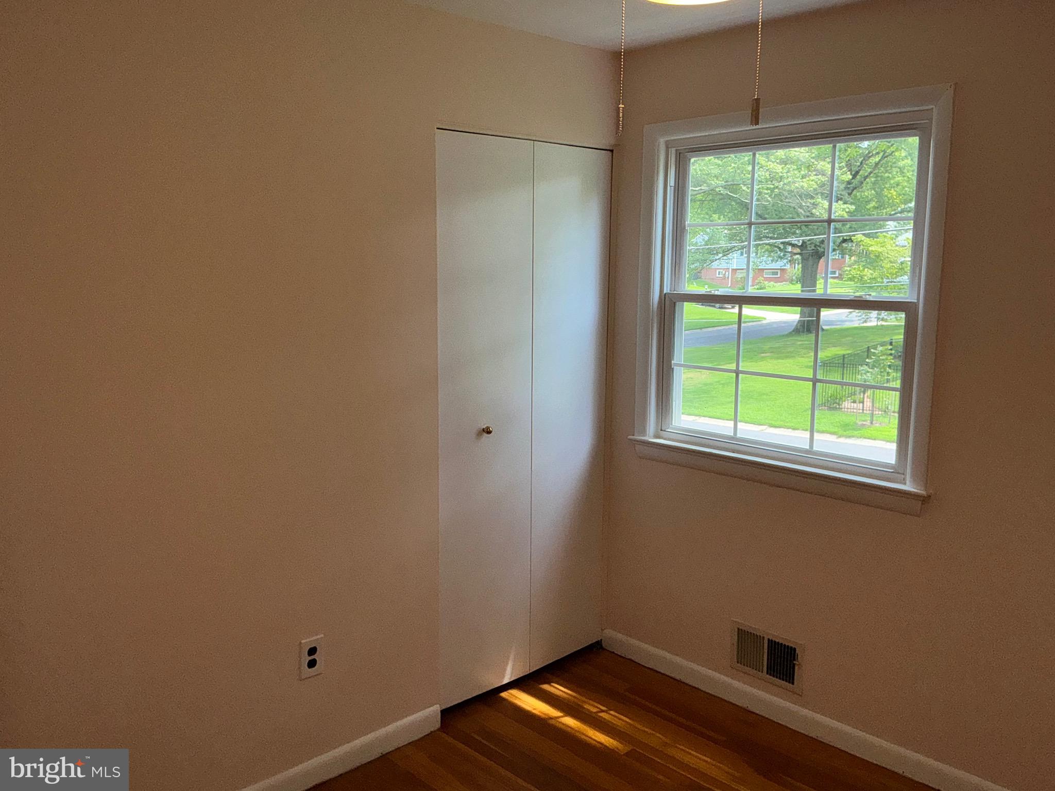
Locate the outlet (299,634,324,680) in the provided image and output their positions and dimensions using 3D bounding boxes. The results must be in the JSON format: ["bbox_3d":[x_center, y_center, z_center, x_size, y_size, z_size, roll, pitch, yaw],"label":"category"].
[{"bbox_3d":[-0.668,0.821,2.664,0.082,0.127,0.012,-8,12,-43],"label":"outlet"}]

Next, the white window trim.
[{"bbox_3d":[0.843,-0.327,2.961,0.110,1.288,1.170,-8,12,-43],"label":"white window trim"}]

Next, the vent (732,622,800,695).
[{"bbox_3d":[0.864,0.951,3.098,0.020,0.191,0.295,-8,12,-43],"label":"vent"}]

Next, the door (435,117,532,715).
[{"bbox_3d":[-0.154,0.116,3.082,0.444,2.025,0.040,-8,12,-43],"label":"door"}]

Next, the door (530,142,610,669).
[{"bbox_3d":[0.159,0.067,3.384,0.432,2.032,0.035,-8,12,-43],"label":"door"}]

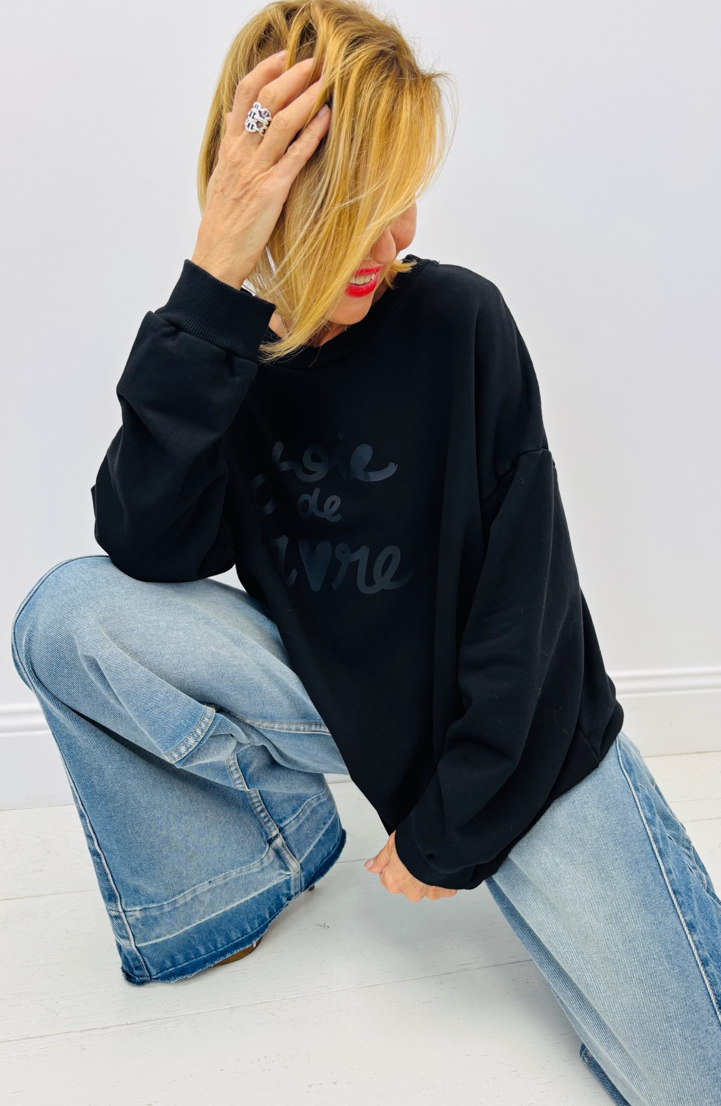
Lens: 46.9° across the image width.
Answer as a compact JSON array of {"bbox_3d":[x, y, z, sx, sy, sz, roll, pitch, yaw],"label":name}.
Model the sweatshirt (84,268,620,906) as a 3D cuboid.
[{"bbox_3d":[0.010,0.000,0.945,0.480,0.680,0.470,3,21,36],"label":"sweatshirt"}]

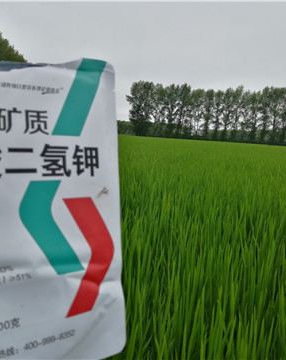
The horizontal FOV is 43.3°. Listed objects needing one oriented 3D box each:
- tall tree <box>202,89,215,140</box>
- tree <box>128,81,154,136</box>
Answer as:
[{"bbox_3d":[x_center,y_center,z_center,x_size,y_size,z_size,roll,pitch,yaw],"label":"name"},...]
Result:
[{"bbox_3d":[12.720,-12.430,70.000,2.800,10.700,2.900,4,7,0],"label":"tall tree"},{"bbox_3d":[-0.490,-13.790,71.000,5.100,11.600,4.600,4,7,0],"label":"tree"}]

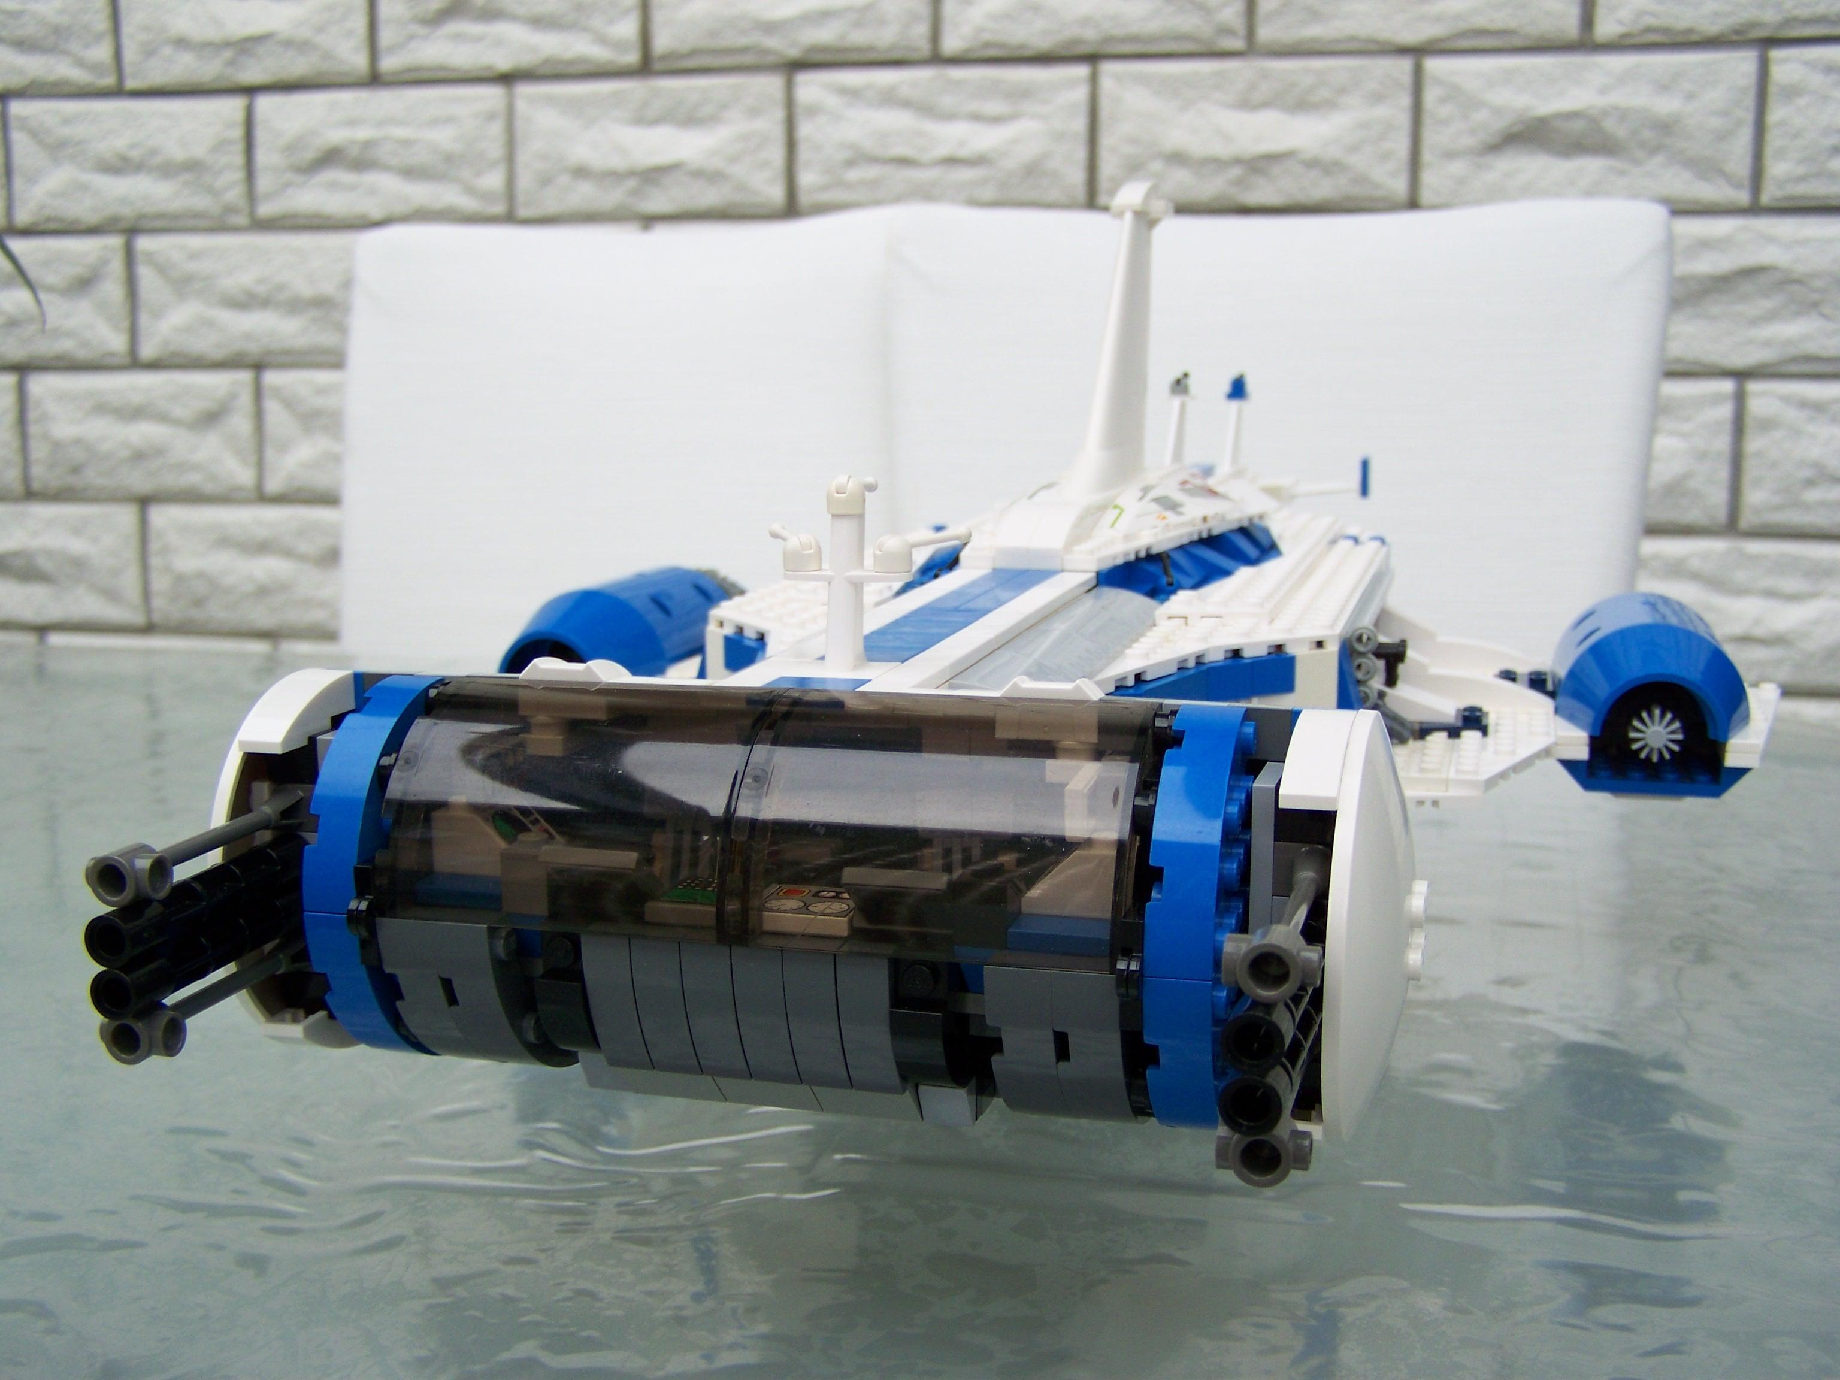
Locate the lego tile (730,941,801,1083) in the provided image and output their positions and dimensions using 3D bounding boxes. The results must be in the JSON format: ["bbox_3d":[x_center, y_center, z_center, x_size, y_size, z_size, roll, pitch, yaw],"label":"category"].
[{"bbox_3d":[-0.023,0.049,0.303,0.008,0.024,0.010,2,11,16],"label":"lego tile"}]

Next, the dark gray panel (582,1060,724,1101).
[{"bbox_3d":[-0.042,0.060,0.316,0.024,0.008,0.004,2,54,16],"label":"dark gray panel"}]

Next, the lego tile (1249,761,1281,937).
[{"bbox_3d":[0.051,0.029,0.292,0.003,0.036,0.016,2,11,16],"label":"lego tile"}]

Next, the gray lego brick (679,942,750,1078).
[{"bbox_3d":[-0.030,0.048,0.306,0.008,0.024,0.010,2,11,16],"label":"gray lego brick"}]

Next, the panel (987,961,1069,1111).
[{"bbox_3d":[0.018,0.051,0.297,0.010,0.032,0.031,2,11,16],"label":"panel"}]

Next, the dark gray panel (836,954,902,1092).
[{"bbox_3d":[-0.007,0.049,0.299,0.008,0.024,0.010,2,11,16],"label":"dark gray panel"}]

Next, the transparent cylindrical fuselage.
[{"bbox_3d":[-0.024,0.018,0.304,0.115,0.032,0.033,2,11,16],"label":"transparent cylindrical fuselage"}]

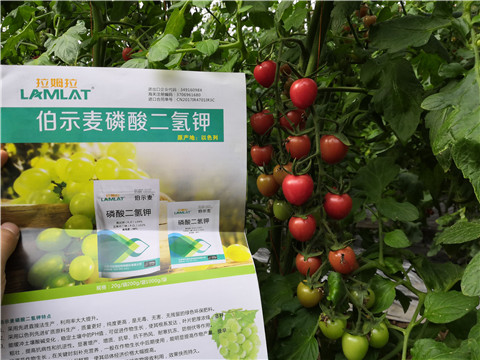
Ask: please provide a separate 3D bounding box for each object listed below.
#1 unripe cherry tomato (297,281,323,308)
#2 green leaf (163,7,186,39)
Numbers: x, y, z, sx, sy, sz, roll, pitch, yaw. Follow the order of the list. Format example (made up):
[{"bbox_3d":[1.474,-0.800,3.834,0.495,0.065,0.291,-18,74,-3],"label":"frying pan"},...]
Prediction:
[{"bbox_3d":[0.075,0.123,0.405,0.027,0.030,0.027,0,10,0],"label":"unripe cherry tomato"},{"bbox_3d":[-0.086,-0.206,0.490,0.025,0.048,0.014,28,-7,-34],"label":"green leaf"}]

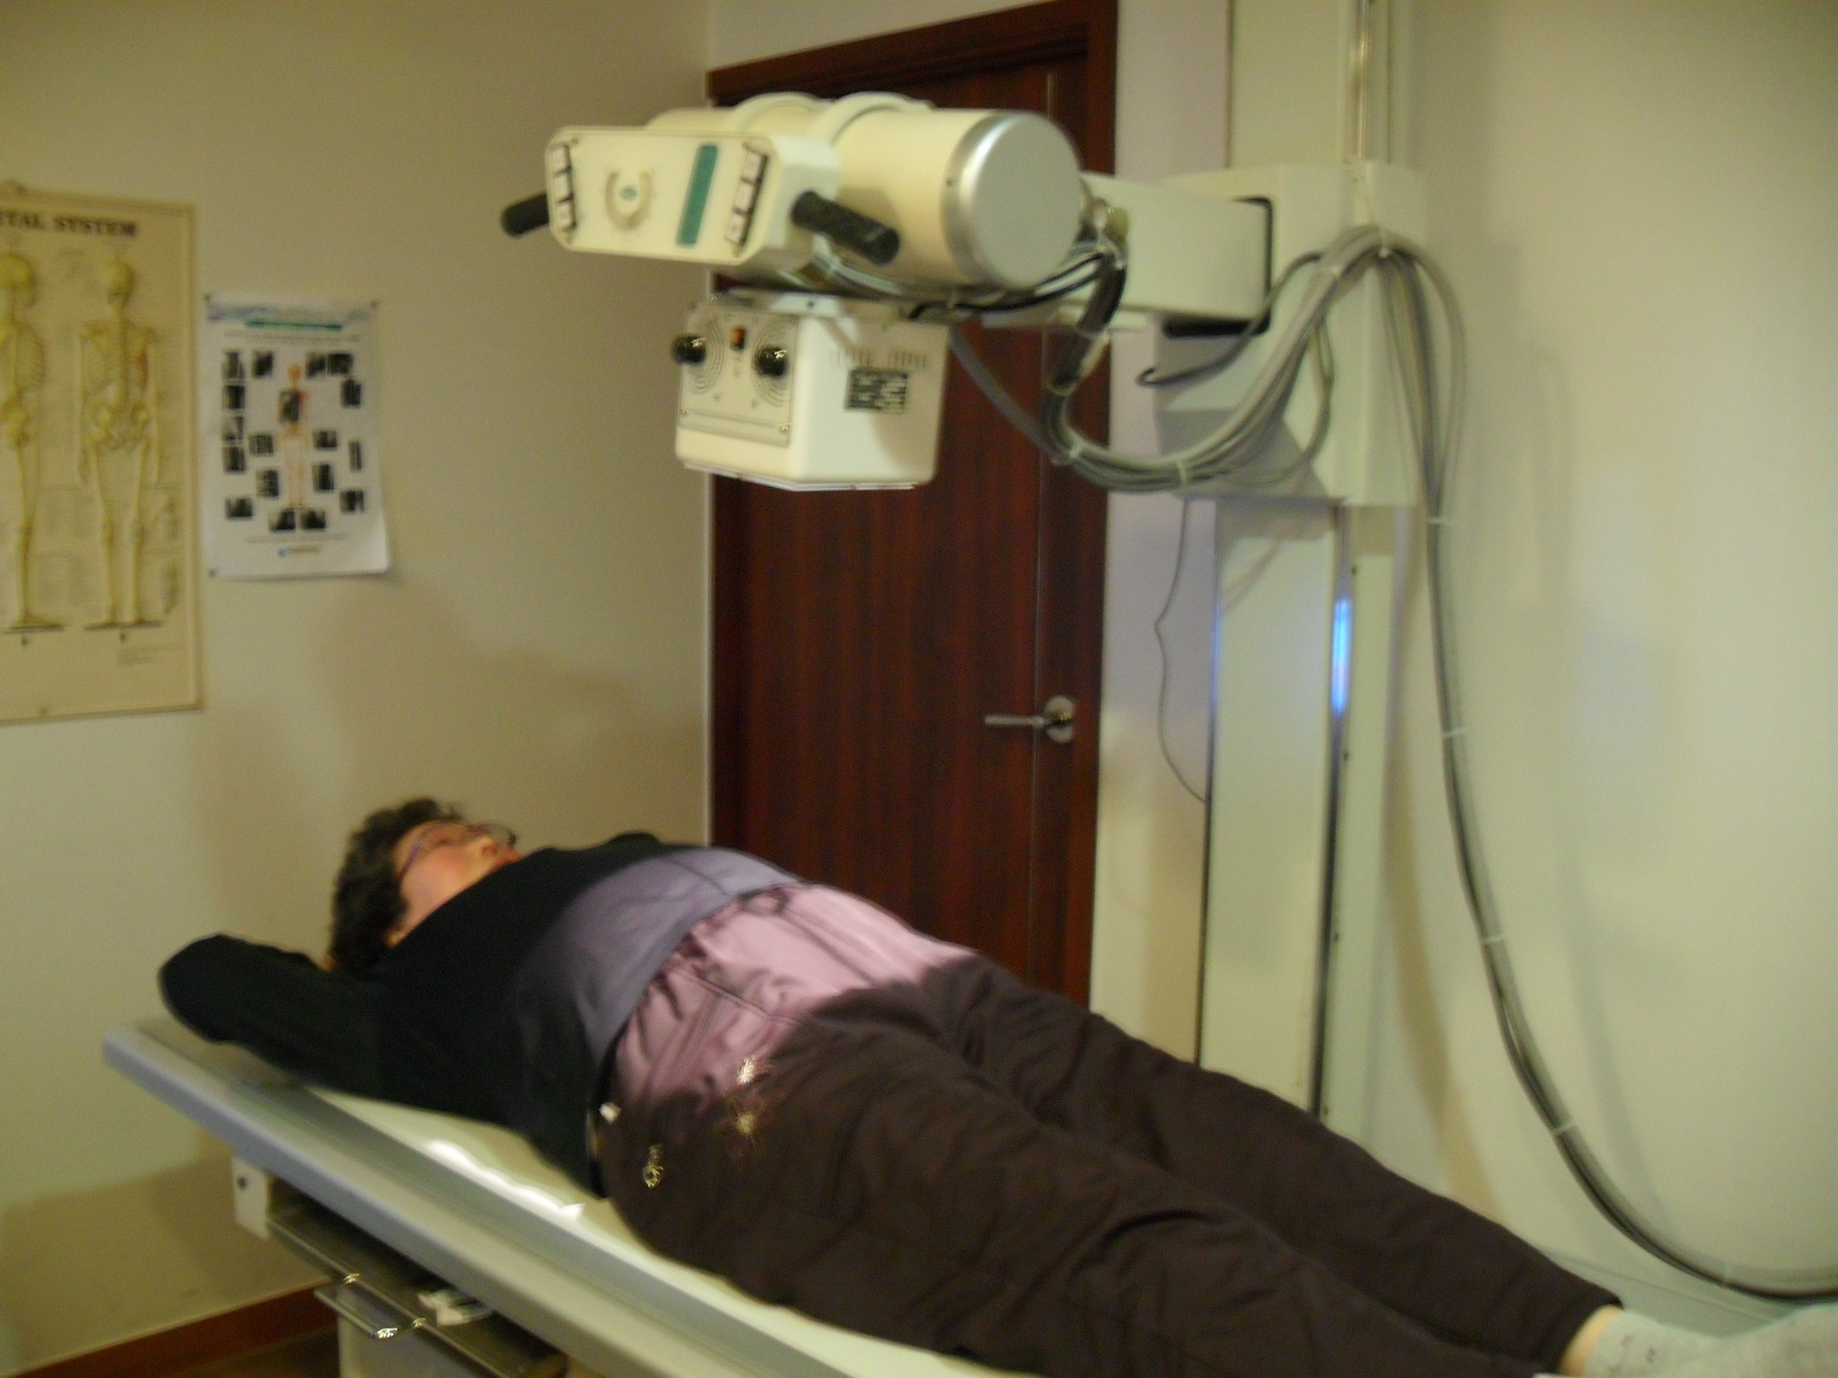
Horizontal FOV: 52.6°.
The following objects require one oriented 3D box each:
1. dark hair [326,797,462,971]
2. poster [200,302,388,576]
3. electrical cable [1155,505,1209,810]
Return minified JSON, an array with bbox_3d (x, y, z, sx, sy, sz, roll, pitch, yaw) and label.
[{"bbox_3d":[-0.661,0.252,2.372,0.220,0.210,0.200,36,15,38],"label":"dark hair"},{"bbox_3d":[-0.964,-0.391,2.897,0.290,0.418,0.010,-5,9,-44],"label":"poster"},{"bbox_3d":[0.355,-0.052,2.521,0.030,0.420,0.090,-5,9,-44],"label":"electrical cable"}]

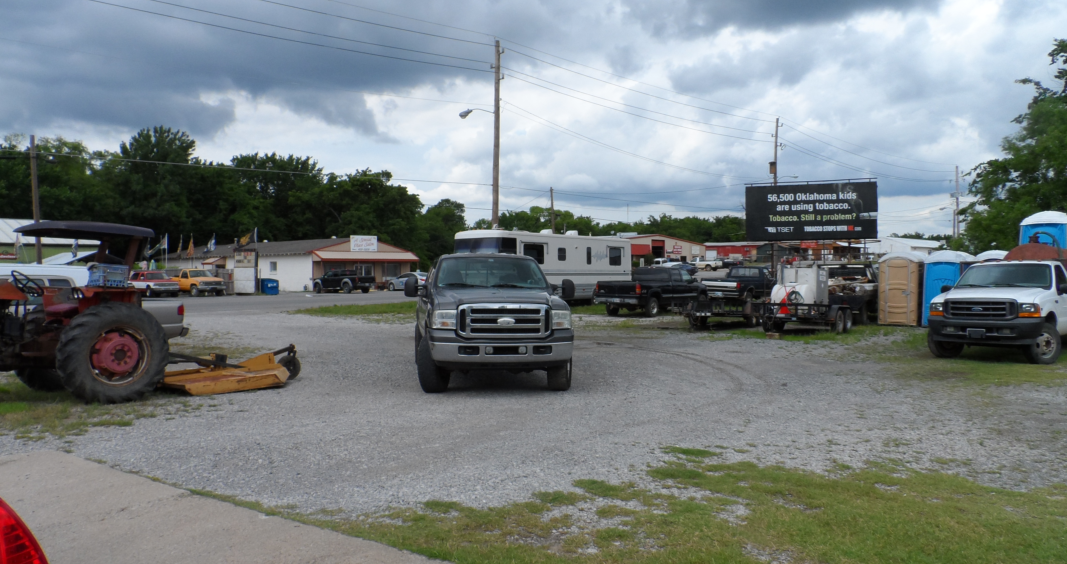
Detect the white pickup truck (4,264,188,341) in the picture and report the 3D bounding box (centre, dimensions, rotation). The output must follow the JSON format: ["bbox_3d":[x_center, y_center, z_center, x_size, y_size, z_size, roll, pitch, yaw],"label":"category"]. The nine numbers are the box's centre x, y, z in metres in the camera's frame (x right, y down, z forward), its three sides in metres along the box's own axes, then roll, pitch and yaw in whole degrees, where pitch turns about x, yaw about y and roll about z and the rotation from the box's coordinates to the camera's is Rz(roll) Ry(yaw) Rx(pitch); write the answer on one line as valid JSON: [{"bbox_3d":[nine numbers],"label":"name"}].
[{"bbox_3d":[-9.973,0.669,15.387,5.100,1.630,1.750,0,1,-26],"label":"white pickup truck"}]

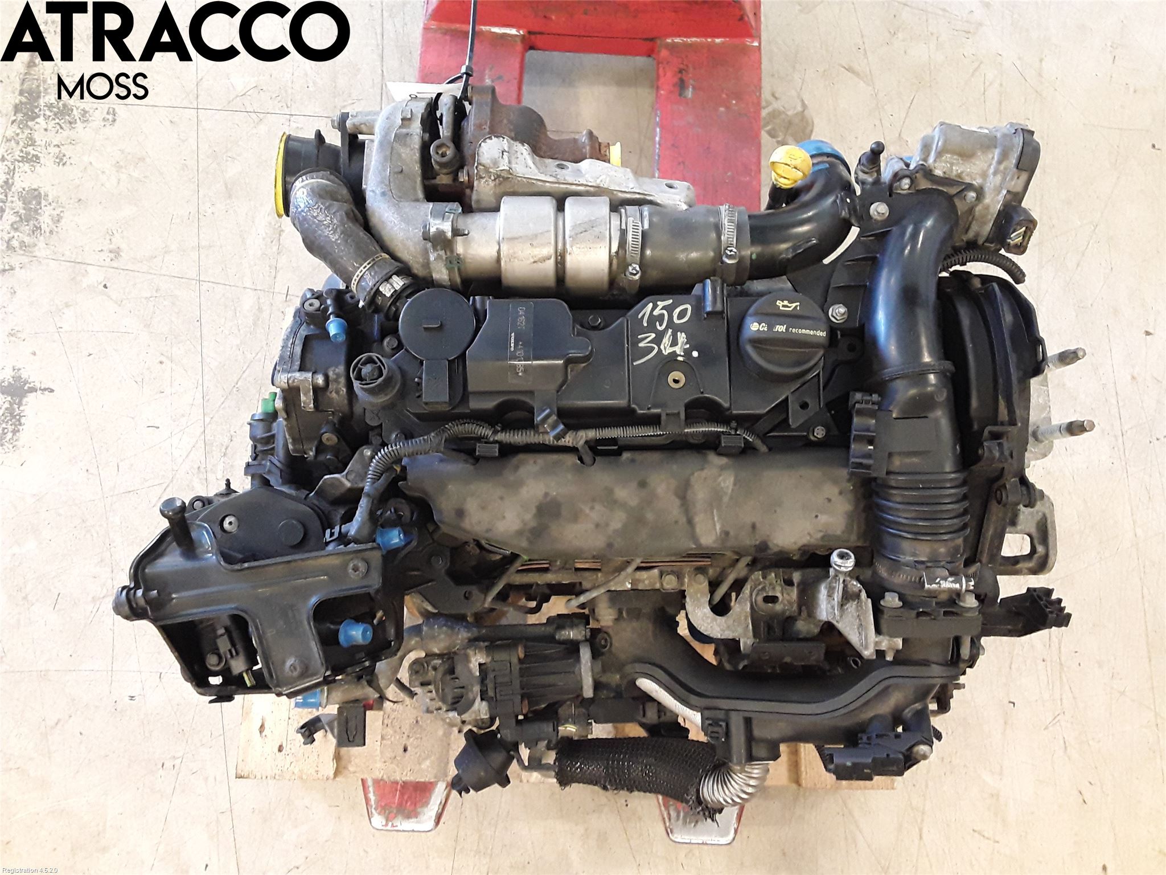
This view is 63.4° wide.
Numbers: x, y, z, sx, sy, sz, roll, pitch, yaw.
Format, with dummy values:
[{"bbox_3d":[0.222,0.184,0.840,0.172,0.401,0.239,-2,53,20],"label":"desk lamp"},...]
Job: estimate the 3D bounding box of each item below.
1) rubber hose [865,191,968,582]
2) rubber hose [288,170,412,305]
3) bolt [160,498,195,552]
[{"bbox_3d":[0.250,-0.038,0.707,0.076,0.088,0.290,1,75,0],"label":"rubber hose"},{"bbox_3d":[-0.187,-0.161,0.755,0.057,0.060,0.125,-37,78,-9],"label":"rubber hose"},{"bbox_3d":[-0.280,0.059,0.654,0.018,0.041,0.018,1,44,-1],"label":"bolt"}]

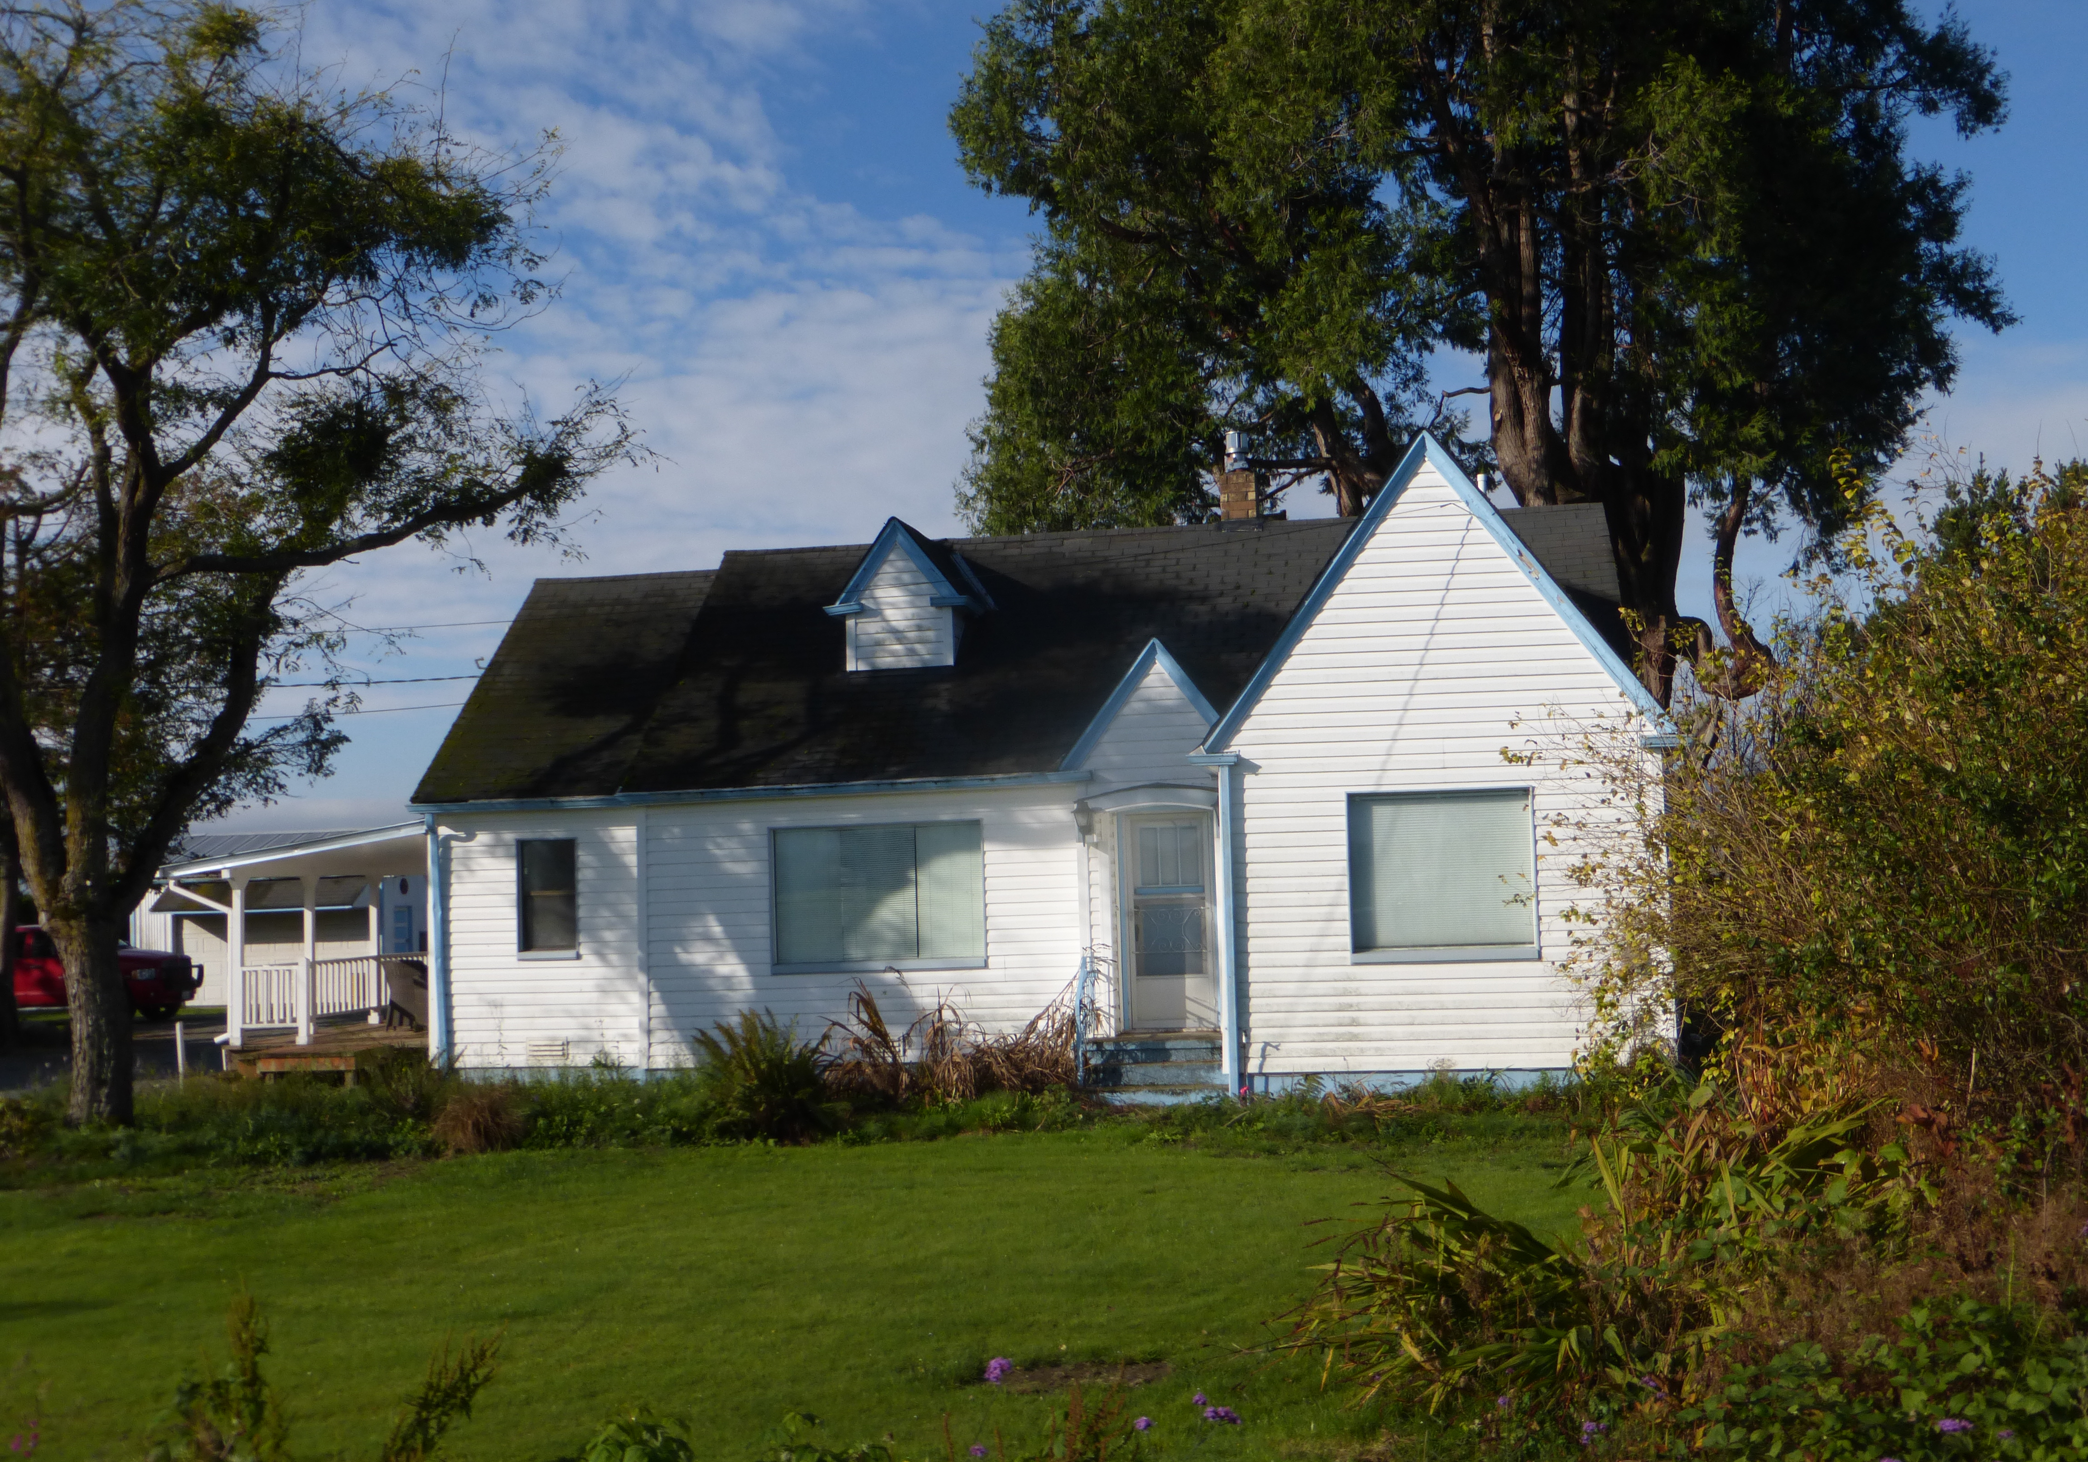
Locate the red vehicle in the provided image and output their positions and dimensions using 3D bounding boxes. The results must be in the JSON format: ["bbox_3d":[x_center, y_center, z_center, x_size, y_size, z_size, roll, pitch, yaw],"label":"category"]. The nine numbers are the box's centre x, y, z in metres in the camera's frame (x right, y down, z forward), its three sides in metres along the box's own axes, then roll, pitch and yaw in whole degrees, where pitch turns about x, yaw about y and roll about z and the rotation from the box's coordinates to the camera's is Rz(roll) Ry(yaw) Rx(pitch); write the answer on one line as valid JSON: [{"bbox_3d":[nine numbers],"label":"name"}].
[{"bbox_3d":[-19.748,4.940,47.000,5.700,1.920,2.000,-3,-4,17],"label":"red vehicle"}]

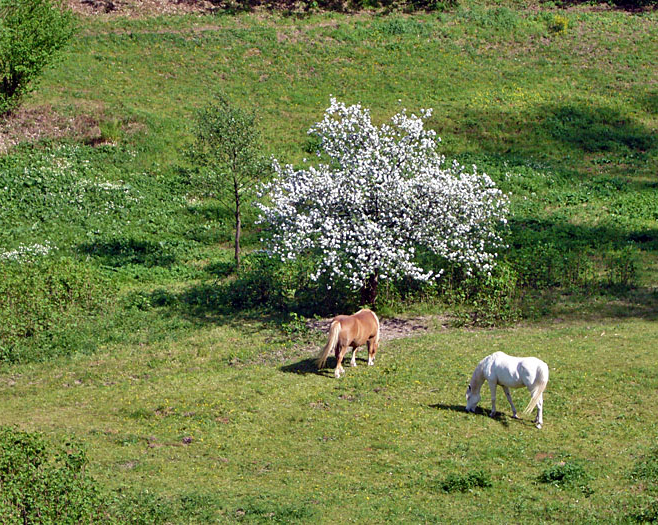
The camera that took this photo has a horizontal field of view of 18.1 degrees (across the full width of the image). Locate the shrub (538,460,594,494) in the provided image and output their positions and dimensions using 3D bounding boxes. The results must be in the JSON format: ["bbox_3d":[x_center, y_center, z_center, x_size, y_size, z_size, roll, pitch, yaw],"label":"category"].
[{"bbox_3d":[4.532,4.029,39.489,1.040,0.420,0.850,0,11,0],"label":"shrub"}]

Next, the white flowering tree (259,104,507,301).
[{"bbox_3d":[1.436,-1.545,54.854,6.500,5.500,5.800,0,11,0],"label":"white flowering tree"}]

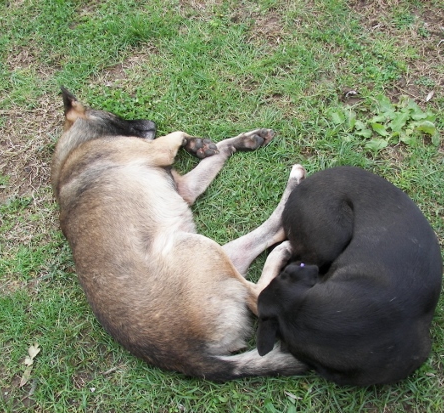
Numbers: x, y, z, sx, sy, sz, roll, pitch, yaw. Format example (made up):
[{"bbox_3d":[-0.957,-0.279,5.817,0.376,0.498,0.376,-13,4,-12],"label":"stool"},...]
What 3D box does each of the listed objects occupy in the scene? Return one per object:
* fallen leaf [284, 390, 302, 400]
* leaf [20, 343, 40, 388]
[{"bbox_3d":[0.149,0.399,1.640,0.041,0.008,0.014,21,58,14],"label":"fallen leaf"},{"bbox_3d":[-0.418,0.342,1.680,0.024,0.012,0.103,13,56,9],"label":"leaf"}]

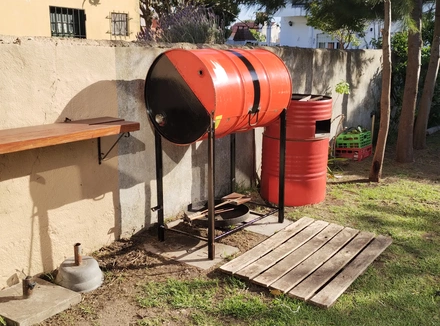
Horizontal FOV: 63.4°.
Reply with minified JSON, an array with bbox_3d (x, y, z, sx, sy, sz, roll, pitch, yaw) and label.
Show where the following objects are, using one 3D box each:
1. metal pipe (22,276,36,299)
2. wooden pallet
[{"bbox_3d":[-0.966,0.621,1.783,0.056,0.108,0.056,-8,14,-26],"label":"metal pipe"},{"bbox_3d":[0.584,0.577,2.216,0.619,0.055,0.983,10,17,39],"label":"wooden pallet"}]

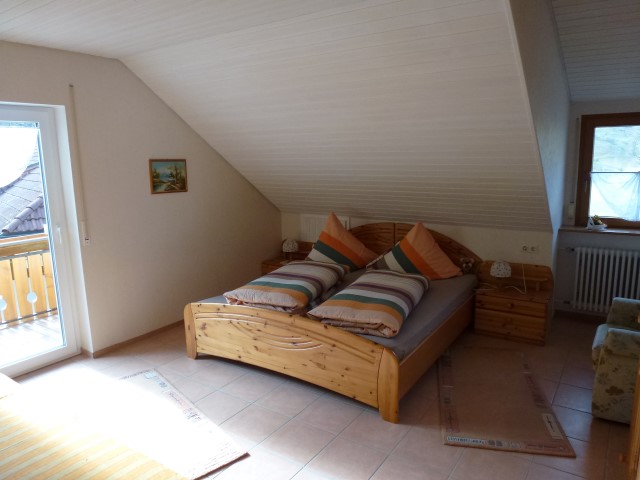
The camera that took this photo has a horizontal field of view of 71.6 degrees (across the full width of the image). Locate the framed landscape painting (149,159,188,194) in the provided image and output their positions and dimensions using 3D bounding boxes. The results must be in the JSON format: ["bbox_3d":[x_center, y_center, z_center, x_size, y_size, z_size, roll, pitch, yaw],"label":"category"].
[{"bbox_3d":[-1.458,-0.623,4.324,0.025,0.330,0.415,6,13,35],"label":"framed landscape painting"}]

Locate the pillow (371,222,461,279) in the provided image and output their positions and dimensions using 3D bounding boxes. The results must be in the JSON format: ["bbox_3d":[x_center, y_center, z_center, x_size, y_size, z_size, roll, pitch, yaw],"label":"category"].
[{"bbox_3d":[0.931,0.078,4.421,0.860,0.510,0.320,5,12,29],"label":"pillow"}]

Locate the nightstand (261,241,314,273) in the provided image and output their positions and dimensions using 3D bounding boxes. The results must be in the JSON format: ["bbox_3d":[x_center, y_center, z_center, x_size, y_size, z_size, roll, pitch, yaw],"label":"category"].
[{"bbox_3d":[-0.369,0.352,5.477,0.590,0.630,0.360,5,13,32],"label":"nightstand"}]

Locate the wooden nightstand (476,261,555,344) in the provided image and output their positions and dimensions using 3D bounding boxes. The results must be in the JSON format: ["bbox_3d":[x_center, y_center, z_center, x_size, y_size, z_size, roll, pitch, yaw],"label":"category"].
[{"bbox_3d":[1.794,0.563,4.091,0.590,0.630,0.360,5,13,32],"label":"wooden nightstand"}]

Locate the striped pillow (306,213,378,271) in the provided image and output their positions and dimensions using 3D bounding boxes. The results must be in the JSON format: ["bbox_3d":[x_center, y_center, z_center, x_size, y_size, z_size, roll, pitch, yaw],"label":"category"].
[{"bbox_3d":[0.195,-0.002,4.829,0.800,0.540,0.330,5,12,29],"label":"striped pillow"}]

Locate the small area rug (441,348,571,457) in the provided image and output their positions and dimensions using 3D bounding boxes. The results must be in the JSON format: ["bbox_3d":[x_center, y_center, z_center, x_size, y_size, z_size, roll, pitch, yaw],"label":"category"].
[{"bbox_3d":[1.226,1.063,3.182,0.700,0.012,1.400,1,11,12],"label":"small area rug"}]

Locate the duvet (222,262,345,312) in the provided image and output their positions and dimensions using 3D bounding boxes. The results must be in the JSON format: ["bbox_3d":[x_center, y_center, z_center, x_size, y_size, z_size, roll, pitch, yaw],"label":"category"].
[{"bbox_3d":[-0.226,0.374,3.946,0.720,0.170,1.050,4,12,25],"label":"duvet"}]

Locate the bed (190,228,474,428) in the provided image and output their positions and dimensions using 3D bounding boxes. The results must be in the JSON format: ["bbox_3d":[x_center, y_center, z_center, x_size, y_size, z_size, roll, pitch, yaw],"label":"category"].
[{"bbox_3d":[0.225,0.441,4.070,1.930,0.950,2.070,5,13,32],"label":"bed"}]

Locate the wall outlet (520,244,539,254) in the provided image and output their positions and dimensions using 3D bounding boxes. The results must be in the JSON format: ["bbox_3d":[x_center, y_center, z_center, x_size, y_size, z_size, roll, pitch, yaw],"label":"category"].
[{"bbox_3d":[1.920,0.086,4.064,0.151,0.082,0.015,6,13,35],"label":"wall outlet"}]

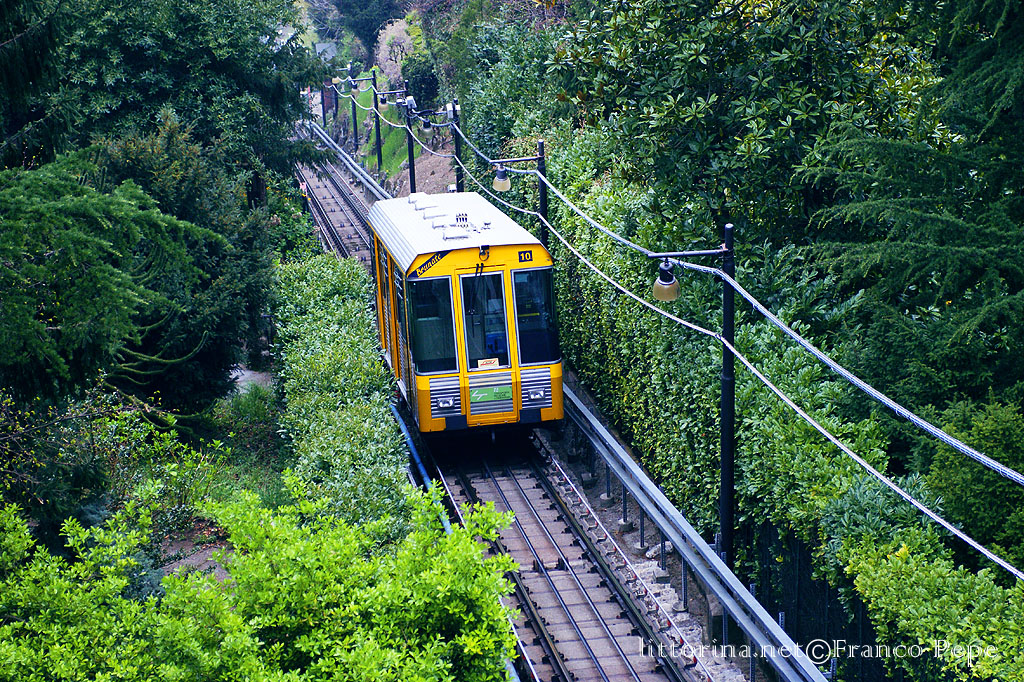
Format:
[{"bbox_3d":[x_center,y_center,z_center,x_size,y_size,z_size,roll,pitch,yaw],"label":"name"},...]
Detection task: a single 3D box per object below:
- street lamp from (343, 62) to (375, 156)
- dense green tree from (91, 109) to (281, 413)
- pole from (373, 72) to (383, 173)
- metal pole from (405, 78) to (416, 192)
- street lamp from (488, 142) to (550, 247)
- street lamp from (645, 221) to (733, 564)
[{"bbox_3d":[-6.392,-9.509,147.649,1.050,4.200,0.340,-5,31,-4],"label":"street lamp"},{"bbox_3d":[-6.420,-1.563,71.000,3.700,6.500,3.700,-5,31,-4],"label":"dense green tree"},{"bbox_3d":[-4.797,-7.693,128.493,0.140,4.200,0.140,-5,31,-4],"label":"pole"},{"bbox_3d":[-2.964,-5.627,105.461,0.140,4.400,0.140,-5,31,-4],"label":"metal pole"},{"bbox_3d":[0.171,-1.423,62.413,0.970,4.500,0.320,-5,31,-4],"label":"street lamp"},{"bbox_3d":[2.059,0.746,40.868,0.970,4.600,0.310,-5,31,-4],"label":"street lamp"}]

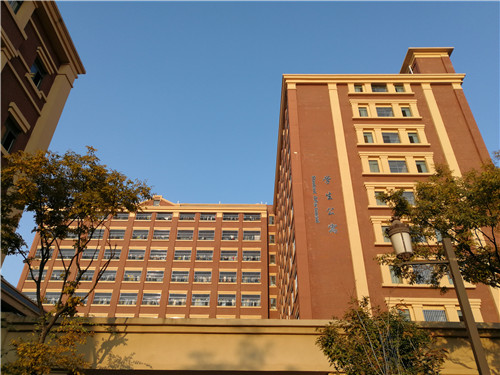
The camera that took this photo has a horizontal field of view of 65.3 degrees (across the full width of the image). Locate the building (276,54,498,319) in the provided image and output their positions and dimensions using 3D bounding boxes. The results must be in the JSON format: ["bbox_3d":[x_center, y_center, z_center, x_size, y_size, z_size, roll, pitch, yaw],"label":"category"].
[{"bbox_3d":[13.435,8.510,45.610,19.527,41.035,29.573,0,-34,1],"label":"building"}]

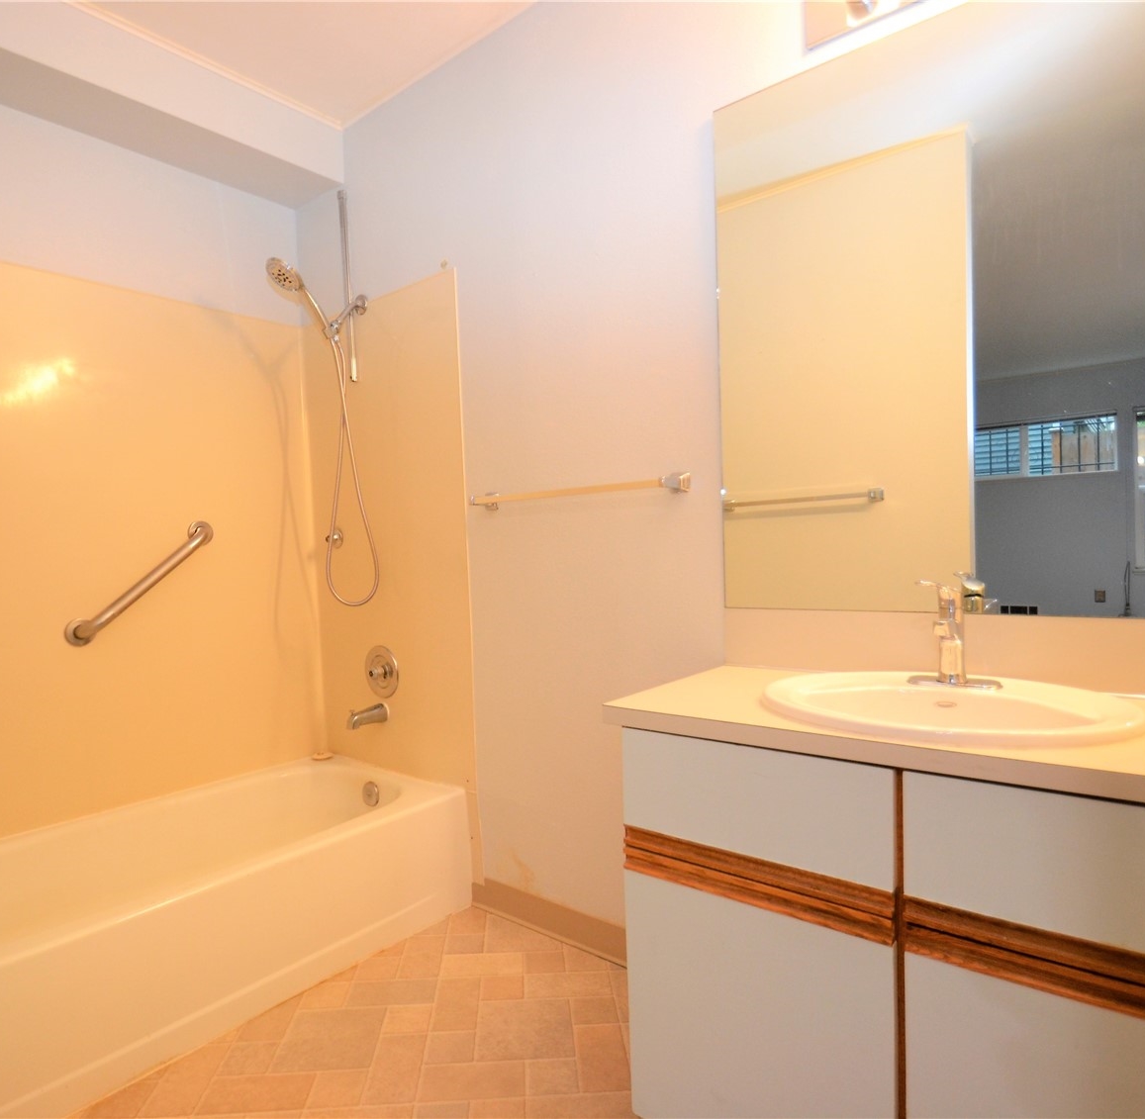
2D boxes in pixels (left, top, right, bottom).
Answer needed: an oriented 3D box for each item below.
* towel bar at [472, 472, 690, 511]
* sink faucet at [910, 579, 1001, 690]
[{"bbox_3d":[-0.013,-0.168,1.780,0.655,0.042,0.081,-1,2,40],"label":"towel bar"},{"bbox_3d":[0.608,0.122,1.134,0.146,0.175,0.149,-1,2,40],"label":"sink faucet"}]

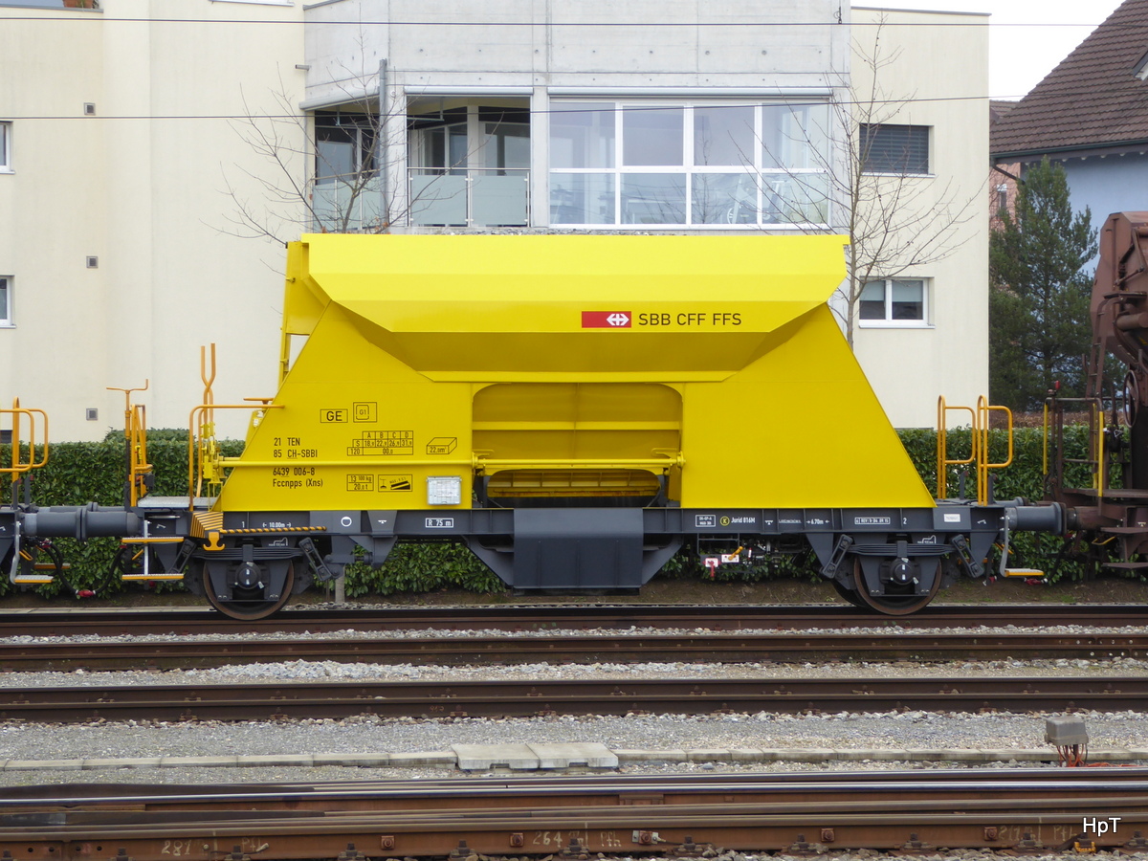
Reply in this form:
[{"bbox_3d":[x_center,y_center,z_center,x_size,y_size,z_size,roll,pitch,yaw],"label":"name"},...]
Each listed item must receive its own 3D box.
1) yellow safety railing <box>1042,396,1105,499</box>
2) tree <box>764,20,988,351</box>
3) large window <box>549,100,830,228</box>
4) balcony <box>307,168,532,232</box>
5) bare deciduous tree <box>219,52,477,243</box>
[{"bbox_3d":[5.300,0.175,37.700,0.100,1.050,2.400,0,1,-5],"label":"yellow safety railing"},{"bbox_3d":[3.484,-1.519,43.300,3.000,7.110,2.900,0,1,-5],"label":"tree"},{"bbox_3d":[2.064,-4.730,63.000,5.000,2.280,0.200,0,1,-5],"label":"large window"},{"bbox_3d":[-2.823,-4.083,63.696,3.950,1.080,2.400,0,1,-5],"label":"balcony"},{"bbox_3d":[-2.637,-1.368,43.000,3.400,6.800,3.200,0,1,-5],"label":"bare deciduous tree"}]

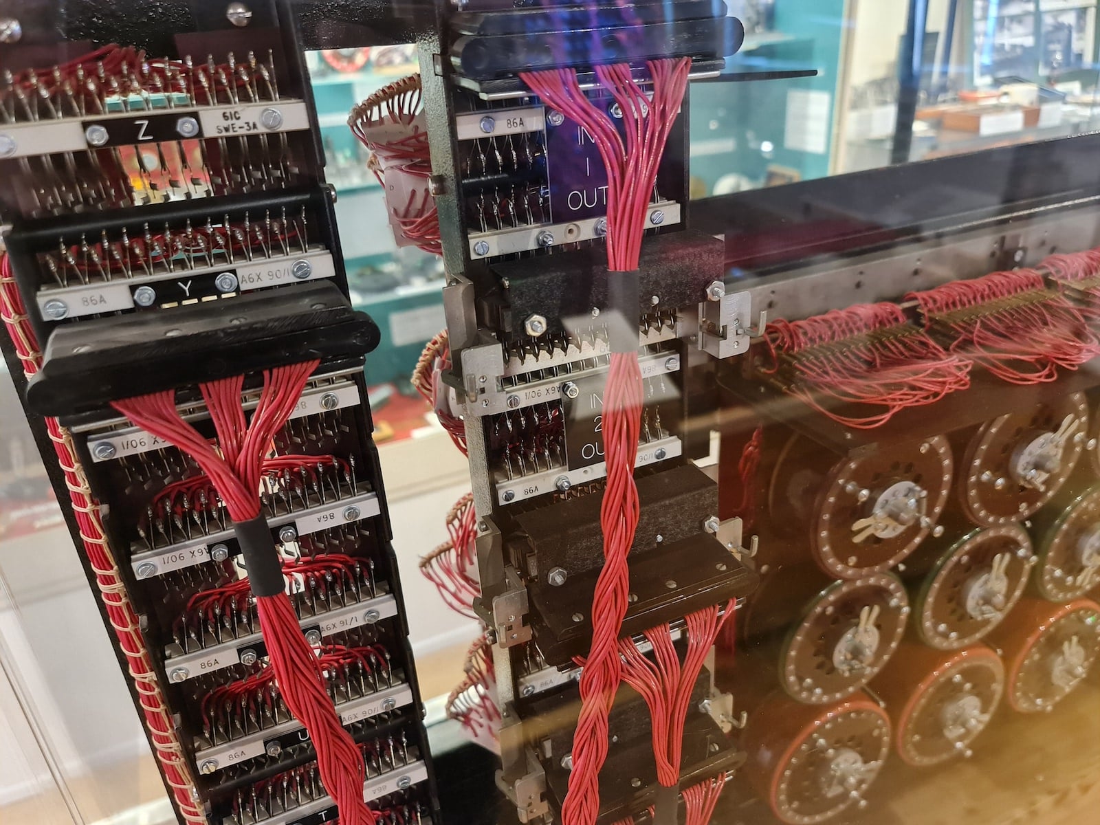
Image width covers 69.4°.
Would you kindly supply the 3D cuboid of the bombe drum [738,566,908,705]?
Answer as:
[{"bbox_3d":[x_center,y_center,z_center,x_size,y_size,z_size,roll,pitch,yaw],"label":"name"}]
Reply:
[{"bbox_3d":[0.239,0.182,0.672,0.126,0.126,0.066,-14,27,-19],"label":"bombe drum"}]

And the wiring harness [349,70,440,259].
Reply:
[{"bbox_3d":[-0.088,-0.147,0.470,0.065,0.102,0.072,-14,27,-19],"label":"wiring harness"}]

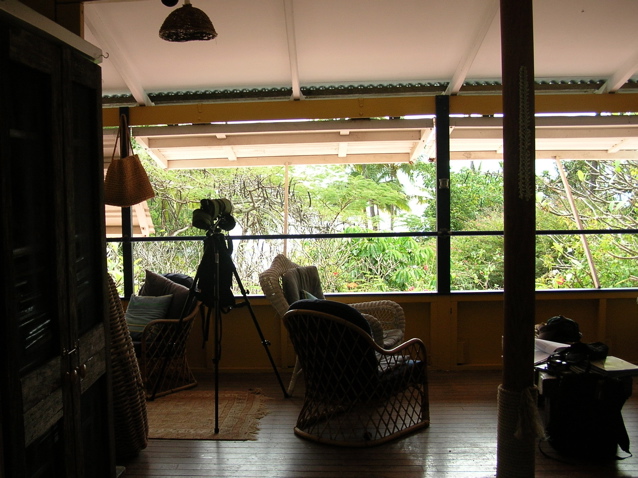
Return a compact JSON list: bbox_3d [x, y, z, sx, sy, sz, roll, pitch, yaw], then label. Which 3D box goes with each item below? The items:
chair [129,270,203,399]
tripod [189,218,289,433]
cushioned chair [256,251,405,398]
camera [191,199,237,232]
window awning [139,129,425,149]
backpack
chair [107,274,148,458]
[{"bbox_3d":[-1.322,0.774,5.640,0.700,0.920,0.690,-5,5,-44],"label":"chair"},{"bbox_3d":[-0.809,0.576,4.810,1.030,1.400,0.850,-1,4,4],"label":"tripod"},{"bbox_3d":[0.149,0.681,5.399,0.950,1.070,0.710,0,4,23],"label":"cushioned chair"},{"bbox_3d":[-0.769,-0.170,4.858,0.220,0.260,0.280,2,5,37],"label":"camera"},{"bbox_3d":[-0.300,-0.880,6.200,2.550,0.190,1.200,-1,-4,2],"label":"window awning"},{"bbox_3d":[1.605,1.043,3.964,0.440,0.470,0.260,0,4,12],"label":"backpack"},{"bbox_3d":[-1.470,0.754,4.302,0.720,1.140,0.750,-1,4,8],"label":"chair"}]

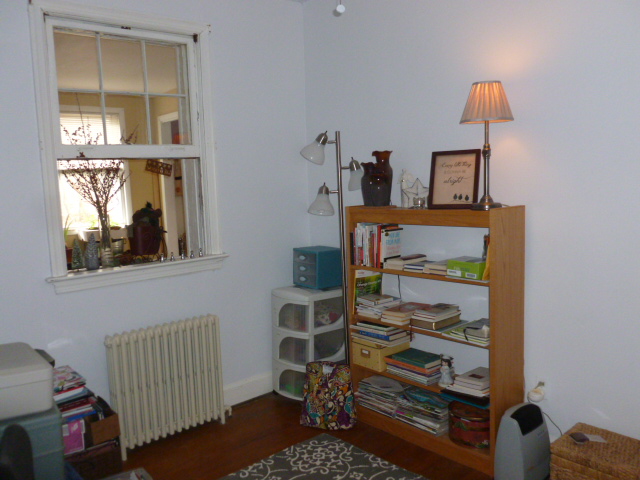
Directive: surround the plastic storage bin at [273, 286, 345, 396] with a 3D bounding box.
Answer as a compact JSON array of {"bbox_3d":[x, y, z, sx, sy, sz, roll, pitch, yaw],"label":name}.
[{"bbox_3d":[-0.082,0.656,3.391,0.337,0.693,0.307,-7,8,-41],"label":"plastic storage bin"}]

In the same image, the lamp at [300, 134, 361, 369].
[{"bbox_3d":[0.104,0.192,3.096,0.370,1.668,0.310,-2,6,0],"label":"lamp"}]

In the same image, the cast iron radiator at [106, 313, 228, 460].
[{"bbox_3d":[-0.814,0.772,2.816,0.633,0.633,0.125,-7,8,-41],"label":"cast iron radiator"}]

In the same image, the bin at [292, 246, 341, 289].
[{"bbox_3d":[-0.013,0.175,3.343,0.205,0.229,0.251,-7,8,-37],"label":"bin"}]

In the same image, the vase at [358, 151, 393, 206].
[{"bbox_3d":[0.318,-0.335,2.839,0.175,0.295,0.130,-2,6,0],"label":"vase"}]

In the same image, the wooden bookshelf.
[{"bbox_3d":[0.566,0.439,2.708,0.251,1.231,0.916,-7,8,-41],"label":"wooden bookshelf"}]

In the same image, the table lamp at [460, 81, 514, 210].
[{"bbox_3d":[0.748,-0.421,2.313,0.243,0.553,0.243,-2,6,0],"label":"table lamp"}]

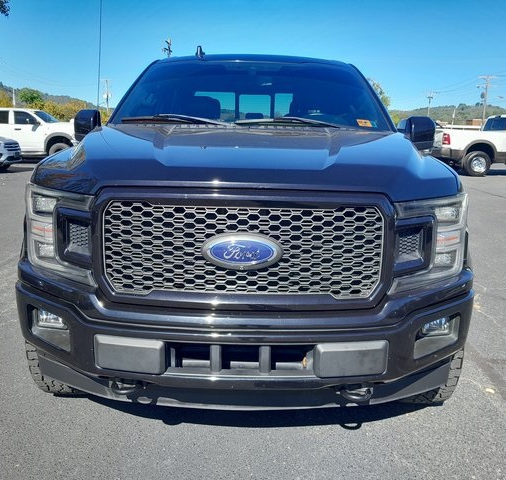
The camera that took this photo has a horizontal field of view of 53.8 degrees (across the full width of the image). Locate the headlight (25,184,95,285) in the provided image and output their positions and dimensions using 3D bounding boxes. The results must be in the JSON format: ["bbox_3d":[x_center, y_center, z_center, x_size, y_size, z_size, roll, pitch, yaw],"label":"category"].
[{"bbox_3d":[-0.794,-0.036,2.042,0.391,0.365,0.325,1,13,1],"label":"headlight"}]

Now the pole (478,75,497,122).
[{"bbox_3d":[31.897,-17.560,69.027,2.800,9.900,0.700,1,13,1],"label":"pole"}]

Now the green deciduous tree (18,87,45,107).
[{"bbox_3d":[-33.395,-19.385,75.743,4.900,7.200,4.900,1,13,1],"label":"green deciduous tree"}]

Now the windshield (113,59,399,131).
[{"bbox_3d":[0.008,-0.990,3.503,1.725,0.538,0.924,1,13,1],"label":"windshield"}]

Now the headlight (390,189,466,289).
[{"bbox_3d":[0.723,-0.004,2.019,0.391,0.365,0.325,1,13,1],"label":"headlight"}]

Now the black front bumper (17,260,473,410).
[{"bbox_3d":[-0.043,0.383,2.090,2.020,0.507,0.507,1,13,1],"label":"black front bumper"}]

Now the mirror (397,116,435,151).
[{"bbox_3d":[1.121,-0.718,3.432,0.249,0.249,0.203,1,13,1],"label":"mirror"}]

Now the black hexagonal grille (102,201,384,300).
[{"bbox_3d":[-0.040,0.037,1.835,1.035,0.350,0.122,1,13,1],"label":"black hexagonal grille"}]

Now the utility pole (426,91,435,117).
[{"bbox_3d":[36.122,-25.374,102.971,2.000,10.300,0.800,1,13,1],"label":"utility pole"}]

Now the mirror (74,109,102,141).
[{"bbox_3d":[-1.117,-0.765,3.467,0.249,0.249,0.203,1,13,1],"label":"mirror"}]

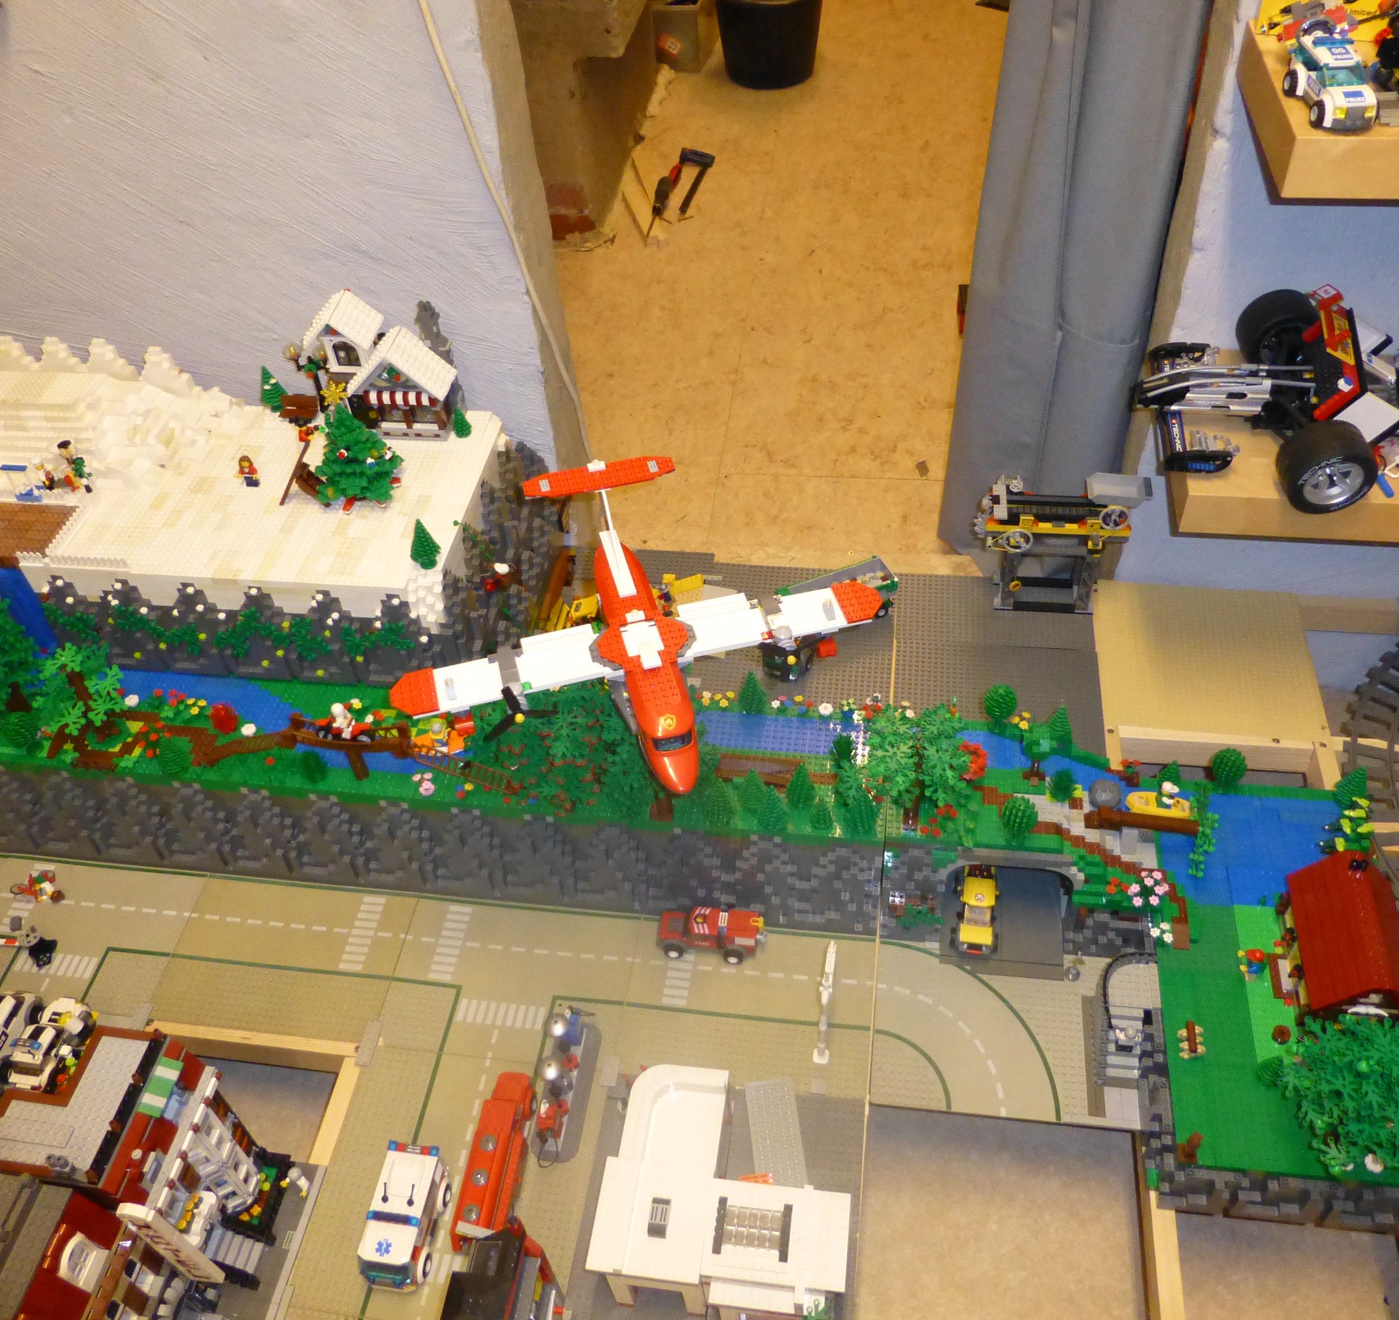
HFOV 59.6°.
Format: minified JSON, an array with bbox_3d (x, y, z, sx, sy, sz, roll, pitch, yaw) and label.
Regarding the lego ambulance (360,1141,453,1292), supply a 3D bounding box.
[{"bbox_3d":[-0.272,0.510,1.114,0.065,0.060,0.115,3,47,6],"label":"lego ambulance"}]

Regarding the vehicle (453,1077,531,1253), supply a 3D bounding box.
[{"bbox_3d":[-0.192,0.469,1.153,0.049,0.055,0.166,4,48,8],"label":"vehicle"}]

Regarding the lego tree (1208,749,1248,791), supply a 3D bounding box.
[{"bbox_3d":[0.573,0.119,1.322,0.035,0.060,0.035,4,48,8],"label":"lego tree"}]

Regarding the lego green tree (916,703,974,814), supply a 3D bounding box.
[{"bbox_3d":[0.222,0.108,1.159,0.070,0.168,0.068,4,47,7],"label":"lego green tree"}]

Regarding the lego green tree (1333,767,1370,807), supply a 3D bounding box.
[{"bbox_3d":[0.701,0.134,1.300,0.032,0.061,0.032,4,48,8],"label":"lego green tree"}]

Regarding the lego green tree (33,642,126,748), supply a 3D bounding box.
[{"bbox_3d":[-0.674,0.044,1.322,0.080,0.116,0.080,4,48,8],"label":"lego green tree"}]

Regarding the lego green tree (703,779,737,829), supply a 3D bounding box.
[{"bbox_3d":[0.021,0.140,1.226,0.036,0.065,0.036,4,47,7],"label":"lego green tree"}]

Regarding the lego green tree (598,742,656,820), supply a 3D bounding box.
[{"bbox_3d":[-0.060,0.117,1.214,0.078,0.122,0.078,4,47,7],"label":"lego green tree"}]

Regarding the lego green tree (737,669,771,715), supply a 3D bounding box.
[{"bbox_3d":[0.059,0.033,1.330,0.032,0.062,0.032,4,48,8],"label":"lego green tree"}]

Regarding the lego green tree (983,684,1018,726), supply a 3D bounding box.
[{"bbox_3d":[0.320,0.051,1.295,0.035,0.062,0.035,4,48,8],"label":"lego green tree"}]

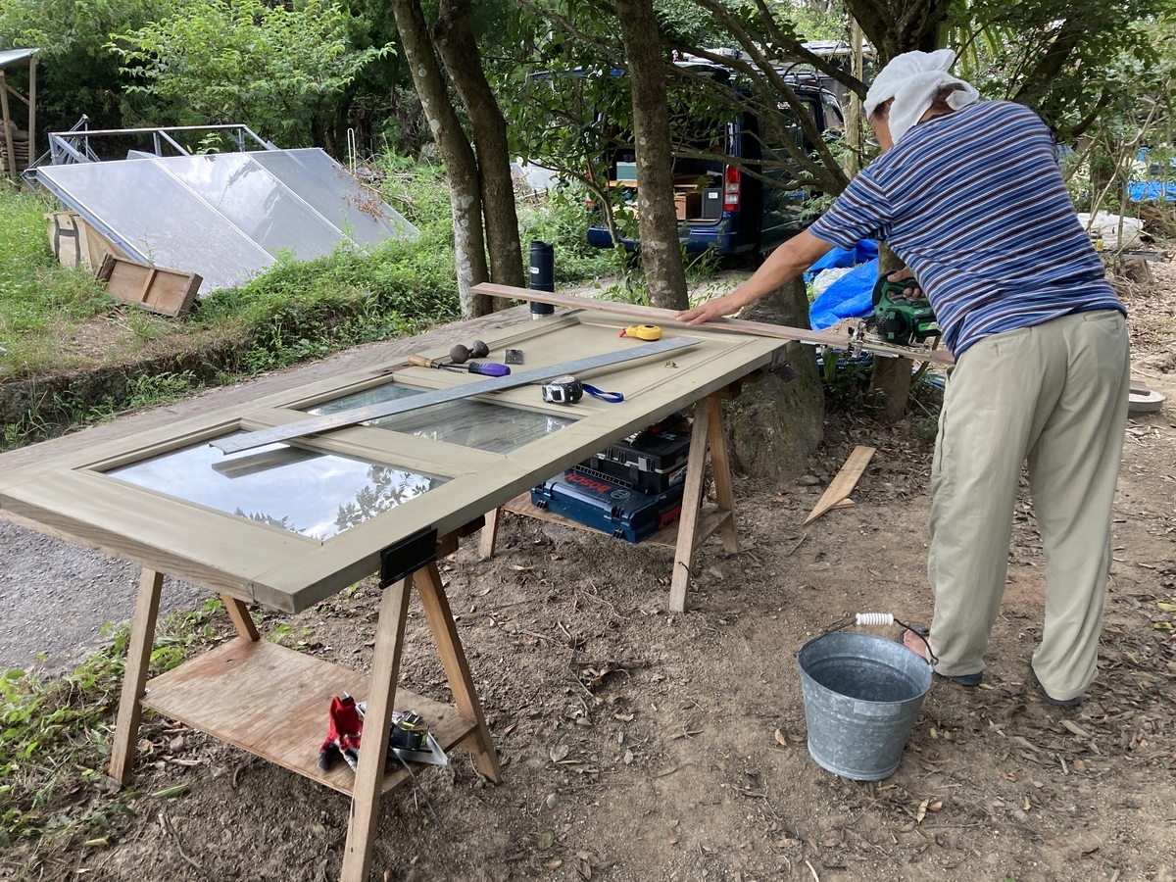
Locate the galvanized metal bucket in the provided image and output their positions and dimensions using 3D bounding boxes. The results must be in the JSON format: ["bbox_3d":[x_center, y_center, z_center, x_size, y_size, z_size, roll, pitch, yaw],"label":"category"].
[{"bbox_3d":[0.595,0.582,2.083,0.280,0.240,0.280,1,18,0],"label":"galvanized metal bucket"}]

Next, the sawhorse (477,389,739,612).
[{"bbox_3d":[0.070,0.081,2.969,0.720,0.635,0.450,11,21,29],"label":"sawhorse"}]

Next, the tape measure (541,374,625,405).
[{"bbox_3d":[-0.015,-0.120,2.392,0.165,0.042,0.100,11,21,29],"label":"tape measure"}]

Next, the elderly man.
[{"bbox_3d":[0.830,-0.237,2.574,0.600,1.500,1.300,-12,22,-34],"label":"elderly man"}]

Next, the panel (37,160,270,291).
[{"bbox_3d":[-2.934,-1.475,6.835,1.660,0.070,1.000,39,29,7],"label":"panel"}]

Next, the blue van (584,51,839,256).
[{"bbox_3d":[1.877,-3.263,11.152,1.690,1.980,4.500,11,20,28],"label":"blue van"}]

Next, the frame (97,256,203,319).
[{"bbox_3d":[-2.772,-0.961,6.000,0.600,0.300,0.120,16,-16,4],"label":"frame"}]

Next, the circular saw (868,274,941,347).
[{"bbox_3d":[0.920,-0.374,2.760,0.280,0.225,0.190,14,22,36],"label":"circular saw"}]

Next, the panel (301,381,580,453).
[{"bbox_3d":[-0.354,-0.066,2.328,0.660,0.012,0.370,11,21,29],"label":"panel"}]

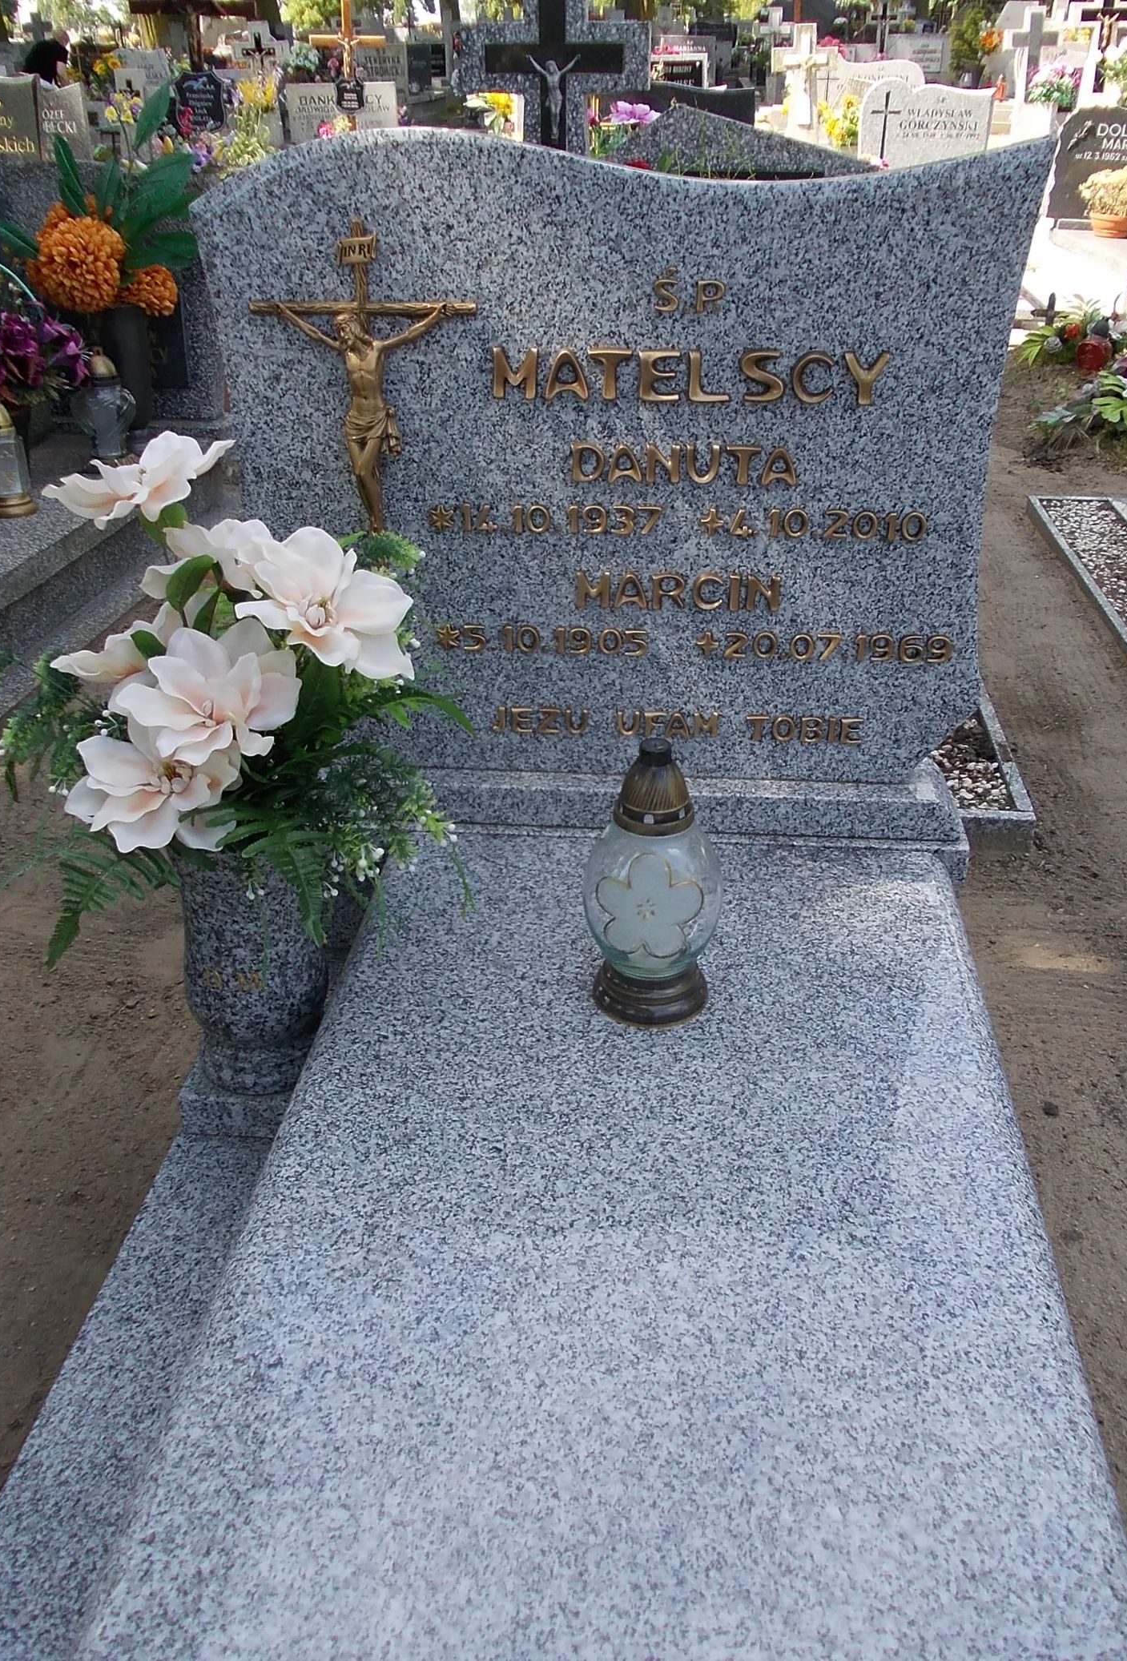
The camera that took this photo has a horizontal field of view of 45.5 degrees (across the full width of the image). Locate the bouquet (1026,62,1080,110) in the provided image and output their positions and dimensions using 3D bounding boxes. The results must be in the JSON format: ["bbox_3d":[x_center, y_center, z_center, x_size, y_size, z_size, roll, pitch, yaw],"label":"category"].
[{"bbox_3d":[3.273,-4.985,9.000,0.360,0.320,0.320,2,31,5],"label":"bouquet"}]

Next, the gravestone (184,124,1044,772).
[{"bbox_3d":[0.049,-0.399,1.530,0.860,0.712,0.080,2,29,5],"label":"gravestone"}]

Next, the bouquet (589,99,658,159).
[{"bbox_3d":[0.211,-2.454,4.700,0.250,0.260,0.220,2,31,5],"label":"bouquet"}]

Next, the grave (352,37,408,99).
[{"bbox_3d":[-1.893,-7.903,14.000,0.580,0.680,0.120,2,31,5],"label":"grave"}]

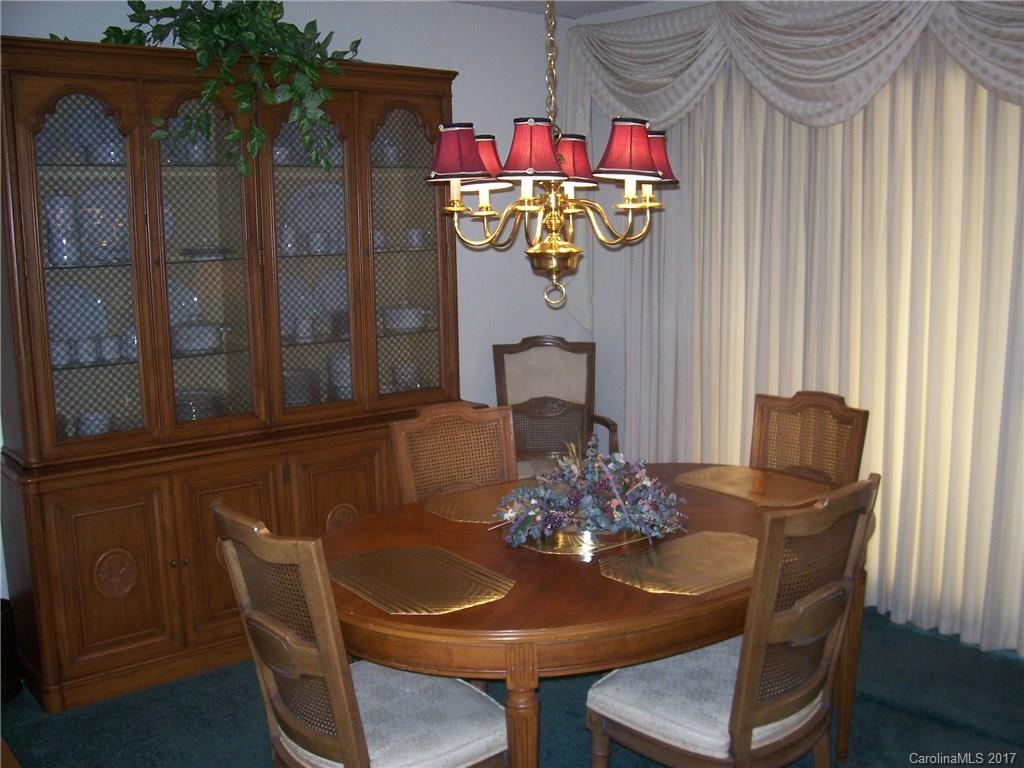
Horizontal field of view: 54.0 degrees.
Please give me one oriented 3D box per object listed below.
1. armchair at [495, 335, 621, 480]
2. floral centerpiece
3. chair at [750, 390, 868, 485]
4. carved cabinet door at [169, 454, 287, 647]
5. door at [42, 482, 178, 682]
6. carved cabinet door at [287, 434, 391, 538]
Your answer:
[{"bbox_3d":[0.162,0.330,4.279,0.600,1.010,0.600,-1,9,-2],"label":"armchair"},{"bbox_3d":[0.185,0.263,2.631,0.470,0.230,0.350,-1,9,0],"label":"floral centerpiece"},{"bbox_3d":[0.773,0.520,3.117,0.540,0.985,0.510,-9,12,-40],"label":"chair"},{"bbox_3d":[-0.944,0.566,3.443,0.418,0.632,0.025,-8,12,-38],"label":"carved cabinet door"},{"bbox_3d":[-1.260,0.608,3.194,0.416,0.632,0.025,-8,12,-38],"label":"door"},{"bbox_3d":[-0.617,0.521,3.701,0.421,0.632,0.025,-8,12,-38],"label":"carved cabinet door"}]

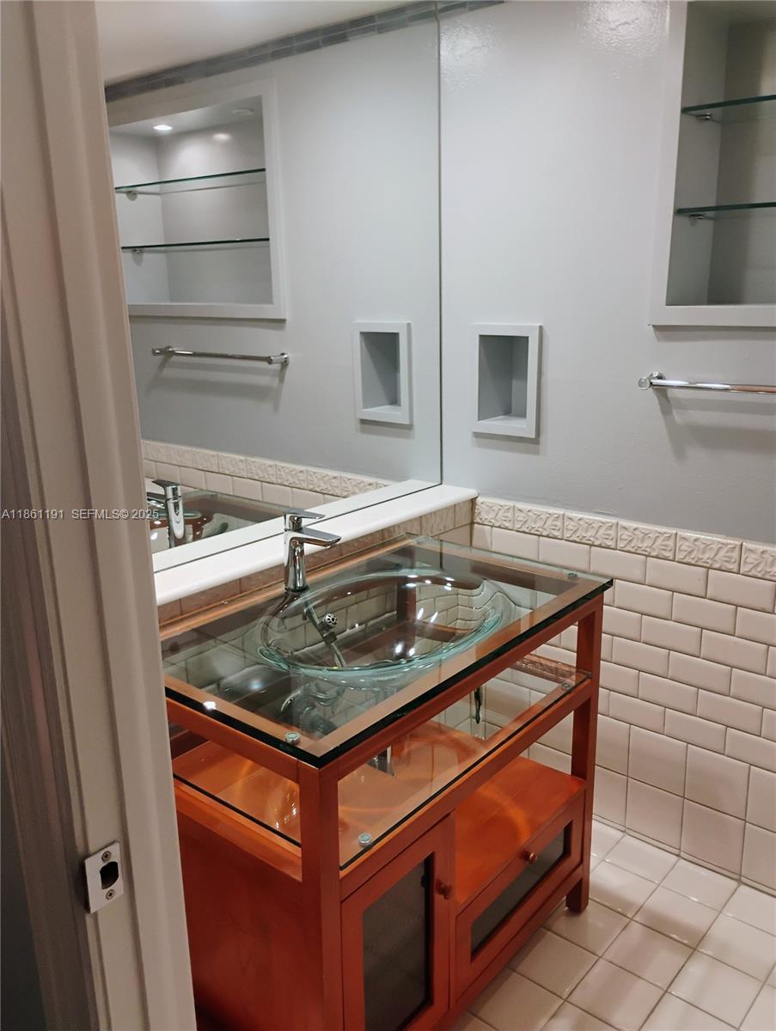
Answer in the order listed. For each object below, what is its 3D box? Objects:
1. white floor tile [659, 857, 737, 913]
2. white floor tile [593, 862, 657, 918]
[{"bbox_3d":[0.782,0.929,2.096,0.151,0.009,0.130,11,20,40],"label":"white floor tile"},{"bbox_3d":[0.574,0.939,2.097,0.152,0.010,0.152,11,19,40],"label":"white floor tile"}]

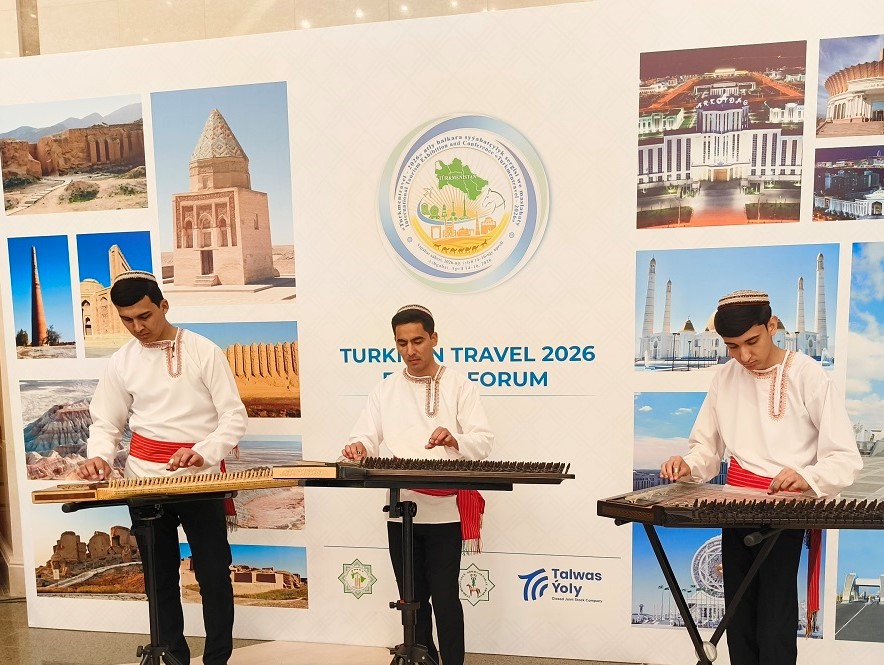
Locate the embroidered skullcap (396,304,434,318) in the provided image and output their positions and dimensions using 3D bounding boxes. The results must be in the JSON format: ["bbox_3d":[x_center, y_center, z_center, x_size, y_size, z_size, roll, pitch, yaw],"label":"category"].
[{"bbox_3d":[-0.104,-0.075,2.420,0.157,0.060,0.160,1,-14,24],"label":"embroidered skullcap"}]

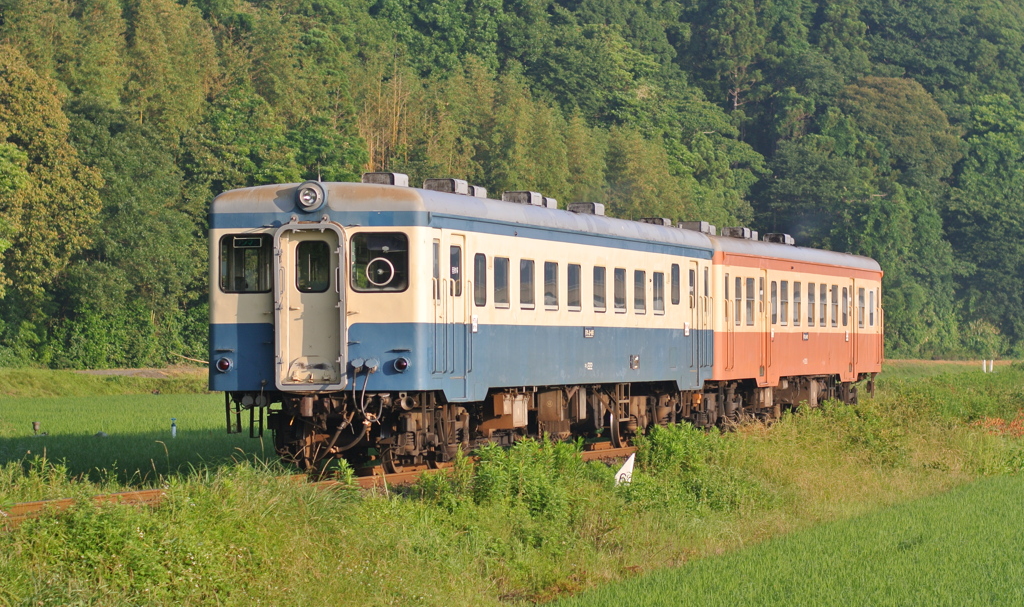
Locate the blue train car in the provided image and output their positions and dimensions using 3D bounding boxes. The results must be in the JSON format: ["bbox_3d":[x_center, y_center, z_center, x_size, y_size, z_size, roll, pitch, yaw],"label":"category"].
[{"bbox_3d":[-0.184,0.329,57.800,2.900,3.920,19.800,0,-1,14],"label":"blue train car"}]

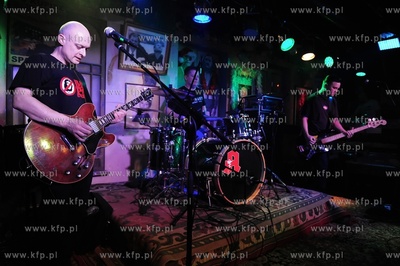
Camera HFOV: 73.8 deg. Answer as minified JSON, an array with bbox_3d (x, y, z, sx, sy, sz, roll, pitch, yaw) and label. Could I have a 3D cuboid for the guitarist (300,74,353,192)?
[{"bbox_3d":[1.620,0.100,3.420,0.660,1.690,0.460,1,1,-9],"label":"guitarist"}]

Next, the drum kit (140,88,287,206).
[{"bbox_3d":[0.080,0.100,2.880,1.550,1.100,1.300,0,1,-34],"label":"drum kit"}]

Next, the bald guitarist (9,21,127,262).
[{"bbox_3d":[-0.800,0.140,1.630,0.500,1.680,0.620,1,1,20],"label":"bald guitarist"}]

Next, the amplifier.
[{"bbox_3d":[0.950,-0.400,3.720,0.520,0.250,0.290,0,1,-38],"label":"amplifier"}]

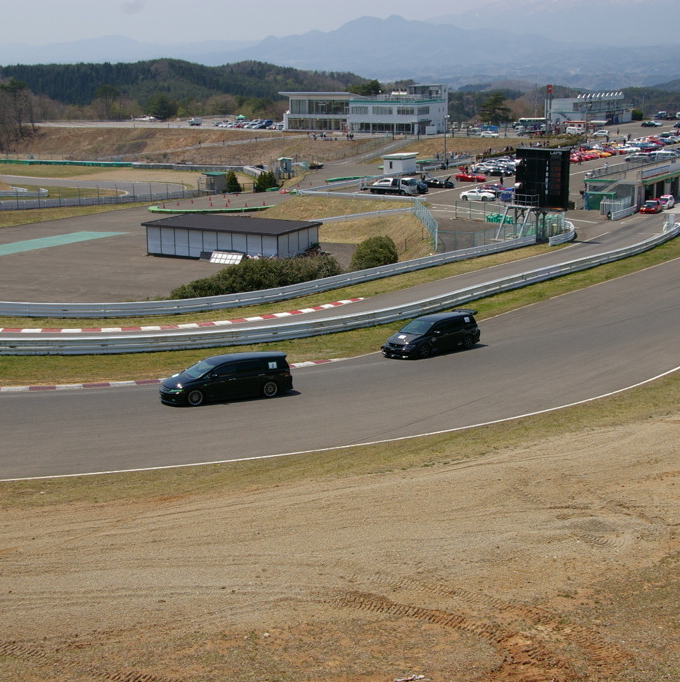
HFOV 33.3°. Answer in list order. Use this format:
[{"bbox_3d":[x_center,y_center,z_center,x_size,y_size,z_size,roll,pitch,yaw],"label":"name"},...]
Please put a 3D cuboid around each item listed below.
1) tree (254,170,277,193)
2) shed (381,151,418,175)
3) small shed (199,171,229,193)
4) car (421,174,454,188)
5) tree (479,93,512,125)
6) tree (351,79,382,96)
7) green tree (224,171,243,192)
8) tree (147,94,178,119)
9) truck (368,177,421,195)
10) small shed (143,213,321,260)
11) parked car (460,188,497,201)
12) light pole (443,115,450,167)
[{"bbox_3d":[-10.356,-22.495,159.647,3.100,2.900,2.700,-1,14,0],"label":"tree"},{"bbox_3d":[9.531,-28.290,180.598,3.800,3.300,5.200,6,15,24],"label":"shed"},{"bbox_3d":[-17.600,-22.278,159.659,2.600,2.800,2.600,11,18,39],"label":"small shed"},{"bbox_3d":[13.486,-21.660,154.842,4.400,1.300,1.850,4,15,17],"label":"car"},{"bbox_3d":[42.745,-63.114,308.868,9.300,9.300,8.500,-1,14,0],"label":"tree"},{"bbox_3d":[7.218,-68.172,323.417,10.500,13.000,10.000,-1,14,0],"label":"tree"},{"bbox_3d":[-14.928,-22.396,159.647,2.200,2.900,2.200,-1,14,0],"label":"green tree"},{"bbox_3d":[-61.262,-80.097,388.831,9.800,9.600,9.500,-1,14,0],"label":"tree"},{"bbox_3d":[6.472,-20.295,147.214,6.900,2.350,2.100,6,15,24],"label":"truck"},{"bbox_3d":[-11.162,-10.601,118.220,16.821,3.062,8.455,7,16,28],"label":"small shed"},{"bbox_3d":[16.920,-17.977,139.344,4.350,1.280,1.780,3,15,14],"label":"parked car"},{"bbox_3d":[18.129,-34.347,193.953,1.300,8.600,0.500,-5,15,-16],"label":"light pole"}]

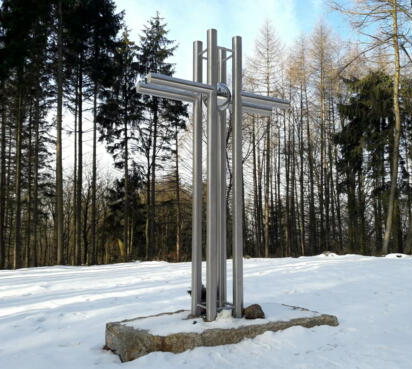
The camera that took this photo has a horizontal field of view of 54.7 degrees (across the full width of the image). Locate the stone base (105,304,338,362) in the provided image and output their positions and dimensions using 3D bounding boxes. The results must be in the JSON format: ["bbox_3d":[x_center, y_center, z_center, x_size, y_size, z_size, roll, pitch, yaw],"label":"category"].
[{"bbox_3d":[0.283,2.297,6.448,3.432,0.304,1.518,4,-8,-28],"label":"stone base"}]

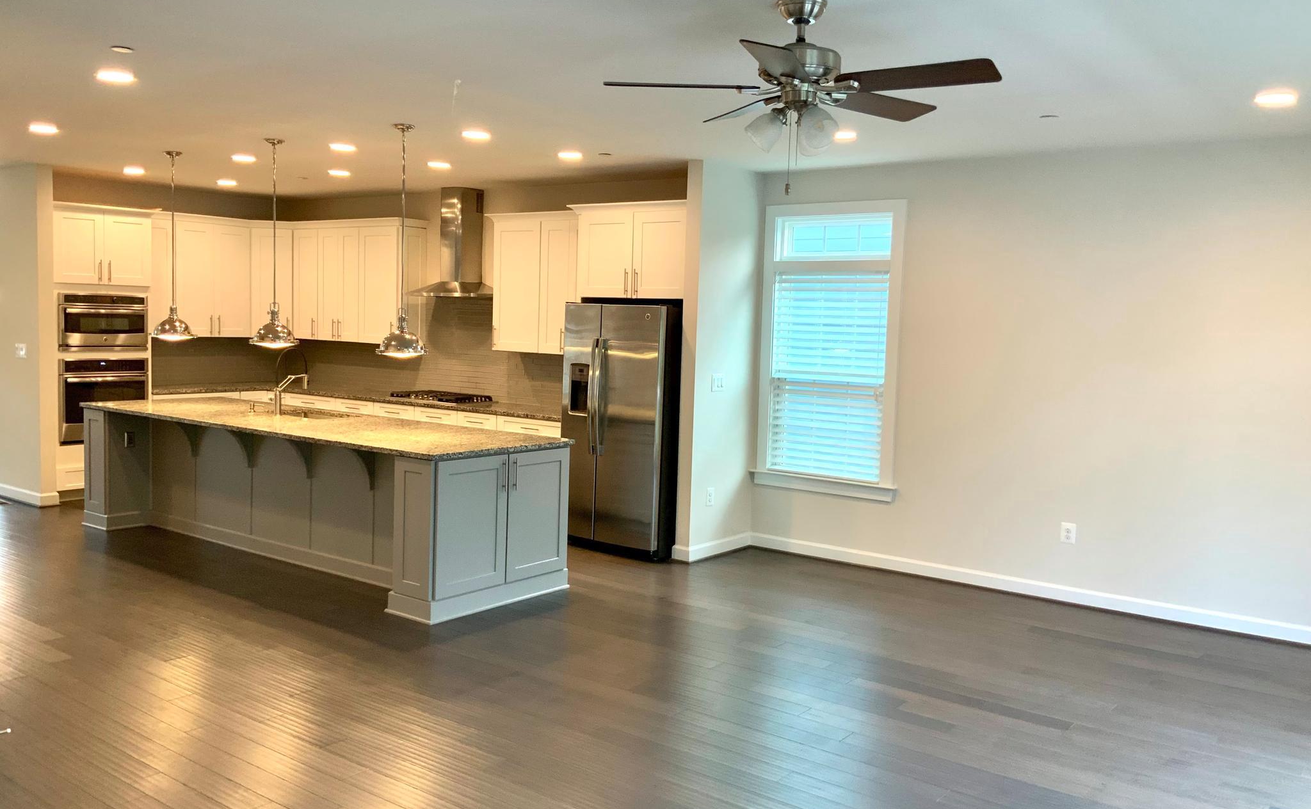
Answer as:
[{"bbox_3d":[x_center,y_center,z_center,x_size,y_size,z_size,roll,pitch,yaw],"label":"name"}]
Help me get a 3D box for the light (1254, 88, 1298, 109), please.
[{"bbox_3d":[2.833,-1.396,5.013,0.180,0.030,0.180,5,5,37],"label":"light"}]

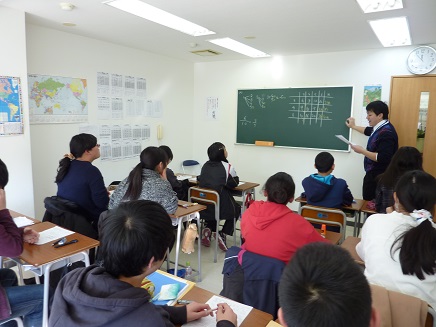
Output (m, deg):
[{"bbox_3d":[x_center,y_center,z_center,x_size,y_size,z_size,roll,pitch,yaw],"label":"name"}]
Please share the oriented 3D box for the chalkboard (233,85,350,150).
[{"bbox_3d":[1.069,-0.681,4.781,1.810,0.910,0.060,7,10,33],"label":"chalkboard"}]

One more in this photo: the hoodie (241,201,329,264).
[{"bbox_3d":[0.364,0.487,1.913,0.500,0.520,0.520,7,10,33],"label":"hoodie"}]

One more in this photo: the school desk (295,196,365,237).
[{"bbox_3d":[1.094,0.715,3.124,0.600,0.700,0.400,7,10,33],"label":"school desk"}]

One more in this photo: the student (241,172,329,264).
[{"bbox_3d":[0.386,0.655,1.974,0.520,1.205,0.640,8,11,35],"label":"student"}]

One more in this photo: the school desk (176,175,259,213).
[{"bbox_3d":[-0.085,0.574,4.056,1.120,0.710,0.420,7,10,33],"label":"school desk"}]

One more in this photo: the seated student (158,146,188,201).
[{"bbox_3d":[-0.601,0.356,3.698,0.480,1.140,0.720,8,11,38],"label":"seated student"}]

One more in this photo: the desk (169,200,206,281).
[{"bbox_3d":[-0.465,0.714,2.810,0.600,0.700,0.400,7,10,33],"label":"desk"}]

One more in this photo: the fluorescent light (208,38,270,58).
[{"bbox_3d":[0.348,-1.625,4.456,0.320,0.070,1.260,7,10,33],"label":"fluorescent light"}]

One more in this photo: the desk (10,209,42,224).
[{"bbox_3d":[-1.631,0.754,2.297,0.600,0.700,0.410,7,10,33],"label":"desk"}]

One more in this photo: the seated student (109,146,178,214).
[{"bbox_3d":[-0.618,0.498,2.600,0.500,1.190,0.700,8,11,38],"label":"seated student"}]

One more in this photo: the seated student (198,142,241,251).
[{"bbox_3d":[0.034,0.381,3.575,0.480,1.245,0.620,8,11,37],"label":"seated student"}]

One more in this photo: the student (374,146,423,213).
[{"bbox_3d":[1.484,0.520,2.602,0.480,1.335,0.620,7,10,33],"label":"student"}]

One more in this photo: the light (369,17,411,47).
[{"bbox_3d":[1.925,-1.434,3.450,0.310,0.080,1.270,7,10,33],"label":"light"}]

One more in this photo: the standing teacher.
[{"bbox_3d":[1.750,0.145,3.752,0.580,1.740,0.520,4,9,16],"label":"standing teacher"}]

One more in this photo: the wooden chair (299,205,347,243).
[{"bbox_3d":[0.966,0.755,2.847,0.390,0.770,0.460,7,10,33],"label":"wooden chair"}]

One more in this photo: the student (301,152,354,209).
[{"bbox_3d":[0.994,0.505,2.963,0.480,1.230,0.620,7,10,33],"label":"student"}]

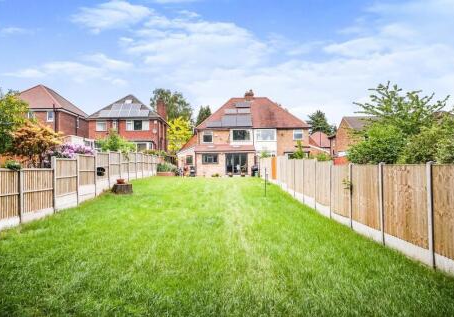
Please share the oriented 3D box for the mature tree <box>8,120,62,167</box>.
[{"bbox_3d":[-7.850,0.050,15.000,2.400,3.300,2.400,0,0,-1],"label":"mature tree"}]

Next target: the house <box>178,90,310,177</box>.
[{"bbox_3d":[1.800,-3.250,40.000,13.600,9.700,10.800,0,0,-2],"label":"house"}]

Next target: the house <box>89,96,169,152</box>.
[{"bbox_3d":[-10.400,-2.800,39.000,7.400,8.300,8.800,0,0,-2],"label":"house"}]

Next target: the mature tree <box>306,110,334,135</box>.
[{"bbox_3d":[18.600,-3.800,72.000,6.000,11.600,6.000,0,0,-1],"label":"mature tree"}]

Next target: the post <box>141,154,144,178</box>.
[{"bbox_3d":[-5.710,0.540,24.300,0.100,1.680,0.100,0,0,-1],"label":"post"}]

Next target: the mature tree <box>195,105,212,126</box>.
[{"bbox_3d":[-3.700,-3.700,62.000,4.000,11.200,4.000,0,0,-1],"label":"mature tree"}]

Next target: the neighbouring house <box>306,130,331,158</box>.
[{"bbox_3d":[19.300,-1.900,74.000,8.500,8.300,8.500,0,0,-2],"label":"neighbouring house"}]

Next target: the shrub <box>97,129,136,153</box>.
[{"bbox_3d":[-6.150,0.000,19.800,2.150,3.300,2.000,0,0,-1],"label":"shrub"}]

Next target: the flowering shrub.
[{"bbox_3d":[-7.400,0.400,16.800,2.300,2.300,2.000,0,0,0],"label":"flowering shrub"}]

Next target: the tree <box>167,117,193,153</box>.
[{"bbox_3d":[-6.100,-1.750,45.000,4.200,7.000,4.200,0,0,-1],"label":"tree"}]

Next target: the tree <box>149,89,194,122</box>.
[{"bbox_3d":[-9.600,-5.200,62.000,7.600,14.000,7.600,0,0,0],"label":"tree"}]

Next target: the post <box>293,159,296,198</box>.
[{"bbox_3d":[3.290,0.970,17.450,0.100,1.920,0.100,0,0,-1],"label":"post"}]

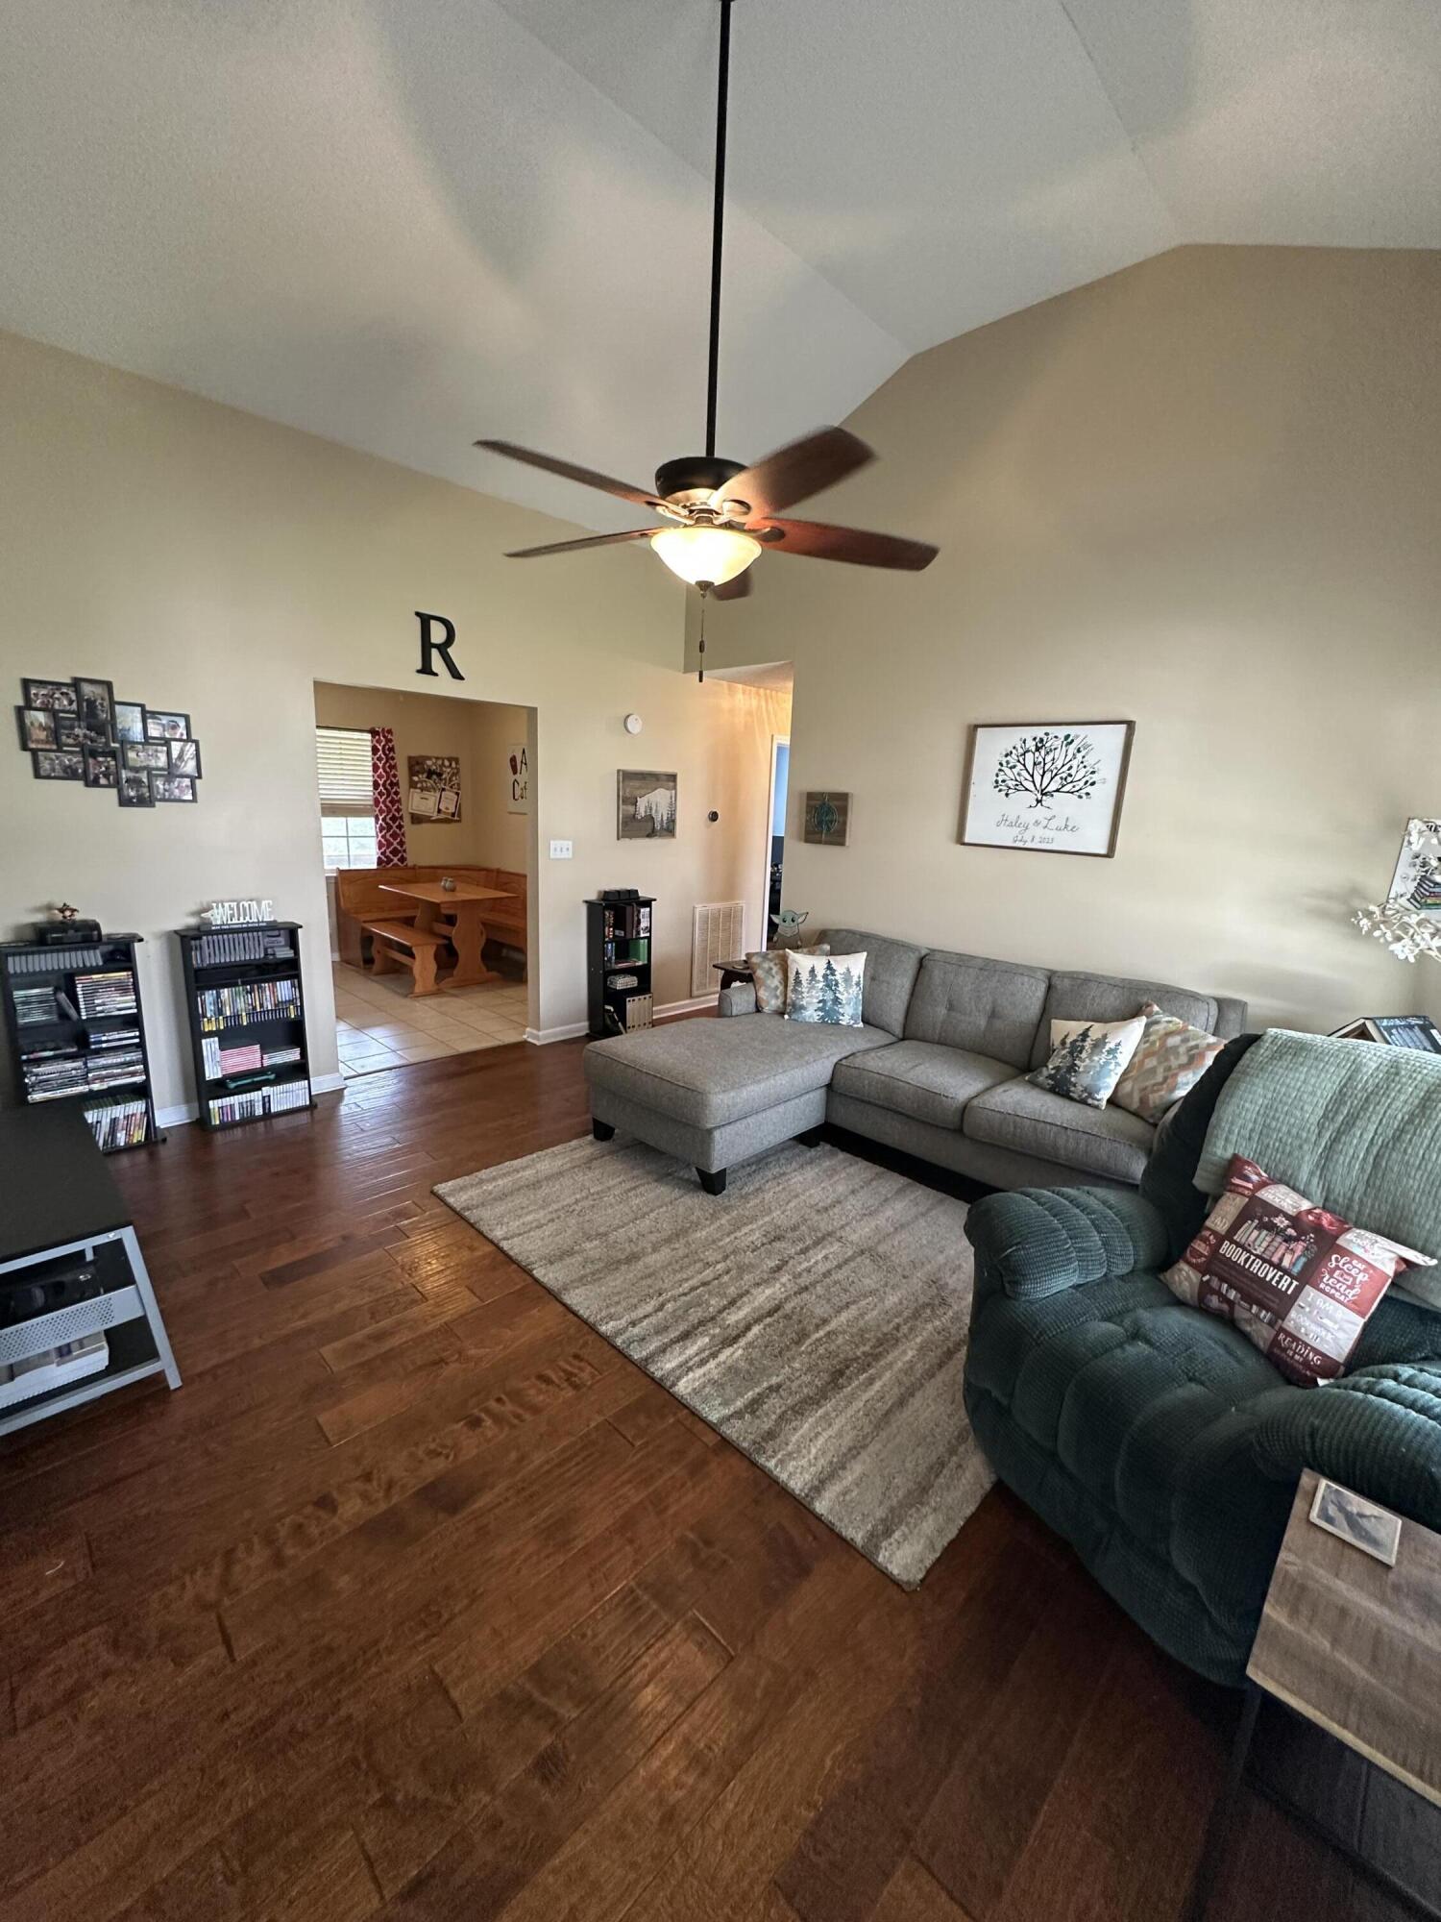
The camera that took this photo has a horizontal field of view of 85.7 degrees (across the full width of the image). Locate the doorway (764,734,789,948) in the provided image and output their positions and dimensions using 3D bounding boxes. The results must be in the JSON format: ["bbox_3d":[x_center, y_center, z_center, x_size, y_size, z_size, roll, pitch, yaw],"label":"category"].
[{"bbox_3d":[0.641,-0.803,6.686,0.131,2.112,0.865,14,16,43],"label":"doorway"}]

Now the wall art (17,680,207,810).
[{"bbox_3d":[-2.524,-0.900,3.244,0.023,0.506,0.603,14,16,43],"label":"wall art"}]

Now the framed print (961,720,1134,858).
[{"bbox_3d":[1.546,-0.833,3.762,0.780,0.602,0.025,14,16,43],"label":"framed print"}]

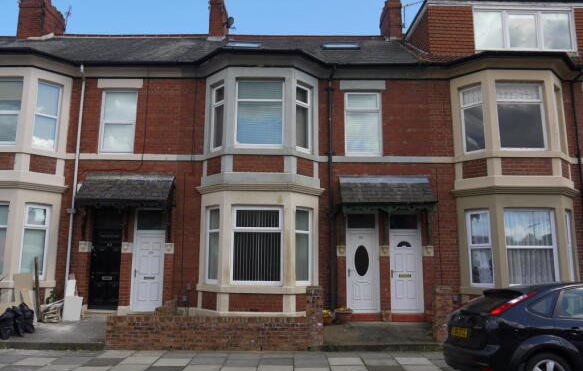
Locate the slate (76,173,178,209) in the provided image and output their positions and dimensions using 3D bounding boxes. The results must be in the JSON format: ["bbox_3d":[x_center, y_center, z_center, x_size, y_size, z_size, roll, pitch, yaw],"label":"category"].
[{"bbox_3d":[-4.136,0.088,11.806,2.248,0.849,0.650,1,-8,0],"label":"slate"}]

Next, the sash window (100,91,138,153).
[{"bbox_3d":[-4.695,-1.717,12.835,0.954,1.758,0.100,0,-10,0],"label":"sash window"}]

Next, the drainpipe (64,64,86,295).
[{"bbox_3d":[-5.573,-0.090,12.085,0.090,6.284,0.100,1,-8,0],"label":"drainpipe"}]

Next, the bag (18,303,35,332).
[{"bbox_3d":[-5.687,2.862,10.178,0.345,0.588,0.380,0,-10,0],"label":"bag"}]

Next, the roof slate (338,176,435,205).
[{"bbox_3d":[2.388,0.087,11.780,2.333,0.793,0.650,1,-8,0],"label":"roof slate"}]

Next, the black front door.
[{"bbox_3d":[-4.730,1.876,11.993,0.739,2.486,0.100,1,-8,0],"label":"black front door"}]

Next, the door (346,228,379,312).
[{"bbox_3d":[1.849,2.202,12.159,0.832,2.124,0.090,0,-10,0],"label":"door"}]

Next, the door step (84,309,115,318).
[{"bbox_3d":[-4.667,3.172,11.640,0.794,0.157,0.280,1,-8,0],"label":"door step"}]

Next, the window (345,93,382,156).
[{"bbox_3d":[1.898,-1.625,12.464,0.962,1.736,0.100,1,-8,0],"label":"window"}]

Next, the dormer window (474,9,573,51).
[{"bbox_3d":[6.775,-4.526,13.772,2.892,1.350,0.130,0,-10,0],"label":"dormer window"}]

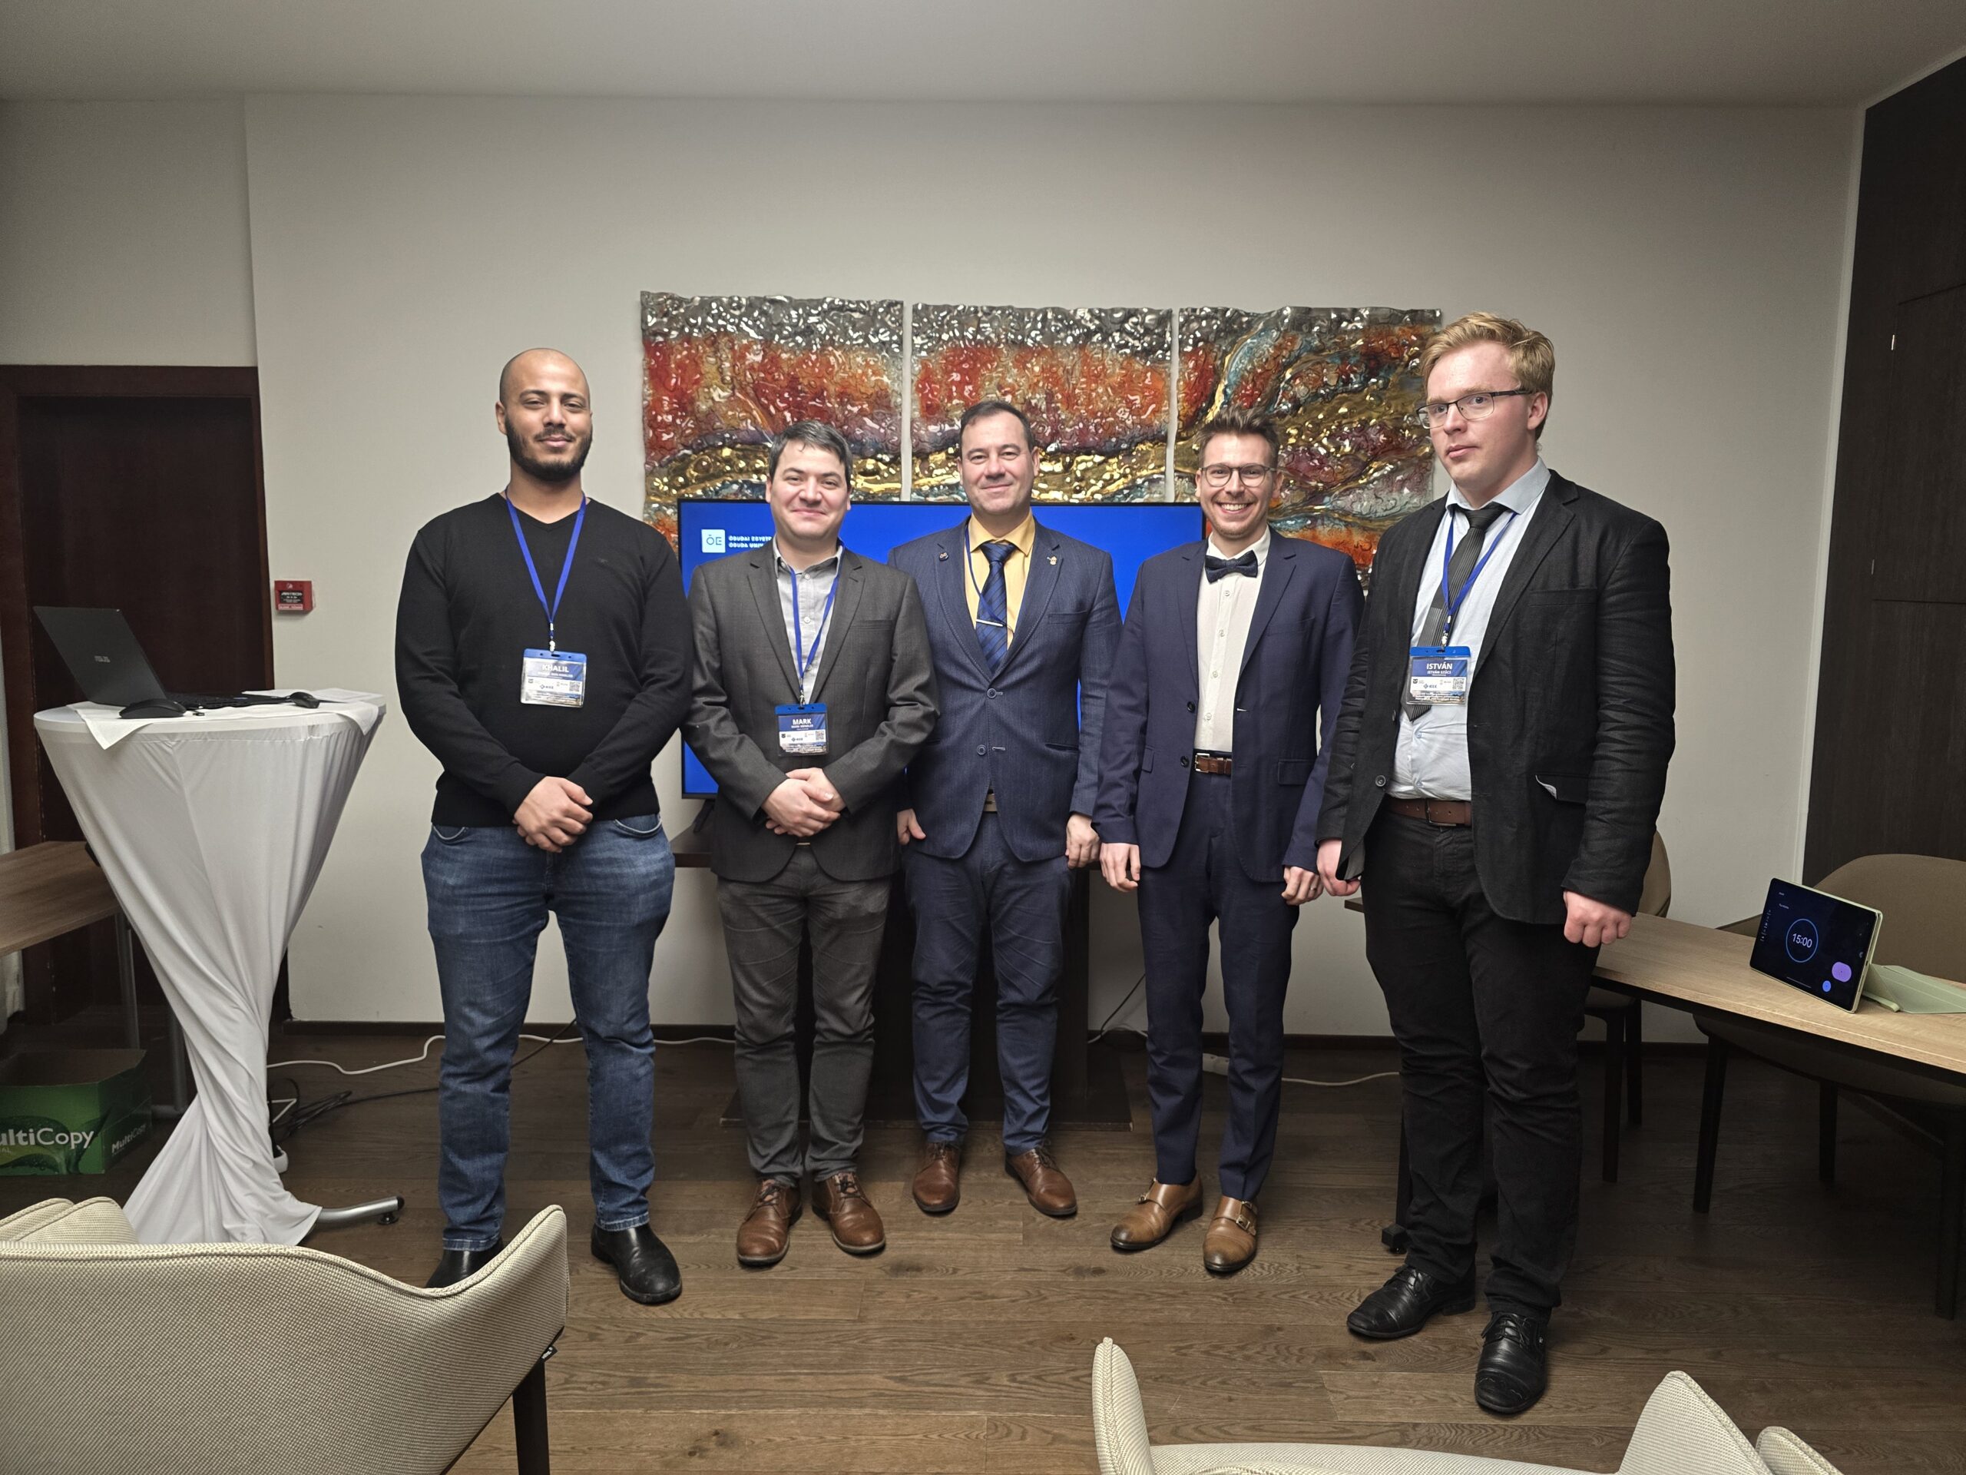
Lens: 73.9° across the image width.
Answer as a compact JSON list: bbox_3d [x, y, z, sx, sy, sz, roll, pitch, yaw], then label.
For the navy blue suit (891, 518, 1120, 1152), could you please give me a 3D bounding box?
[{"bbox_3d":[0.048,0.246,3.000,0.519,1.478,0.310,1,6,4],"label":"navy blue suit"}]

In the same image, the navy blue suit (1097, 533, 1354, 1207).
[{"bbox_3d":[0.508,0.295,2.766,0.558,1.429,0.310,4,7,25],"label":"navy blue suit"}]

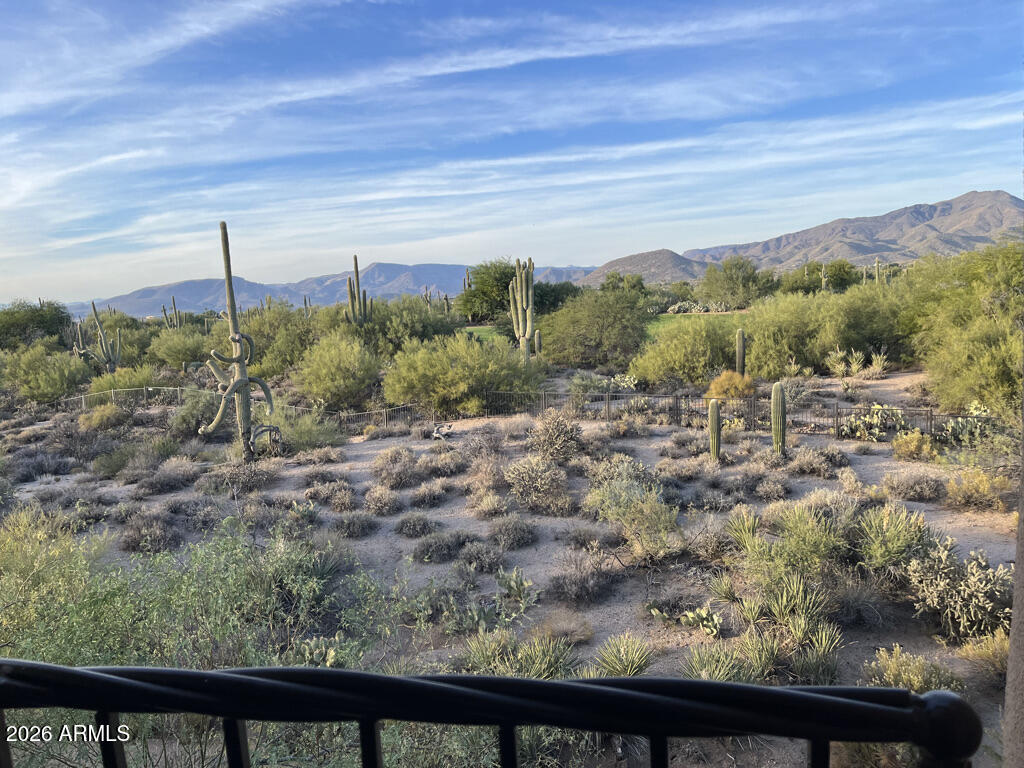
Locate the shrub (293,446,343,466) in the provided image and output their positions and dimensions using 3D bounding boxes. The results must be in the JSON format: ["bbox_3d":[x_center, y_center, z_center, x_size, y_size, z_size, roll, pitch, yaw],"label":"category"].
[{"bbox_3d":[-5.754,2.102,22.752,1.481,0.467,1.333,-5,7,-15],"label":"shrub"}]

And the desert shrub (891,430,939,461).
[{"bbox_3d":[10.625,1.575,20.314,1.125,0.815,1.013,1,9,28],"label":"desert shrub"}]

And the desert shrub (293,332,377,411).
[{"bbox_3d":[-10.268,-0.790,45.000,4.900,4.600,4.600,0,6,0],"label":"desert shrub"}]

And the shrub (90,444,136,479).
[{"bbox_3d":[-13.516,2.551,25.941,1.556,1.044,1.478,-7,9,-28],"label":"shrub"}]

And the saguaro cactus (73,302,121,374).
[{"bbox_3d":[-32.415,-3.550,60.000,3.700,5.600,2.500,0,6,0],"label":"saguaro cactus"}]

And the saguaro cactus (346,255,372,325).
[{"bbox_3d":[-14.339,-7.583,71.689,2.300,8.759,2.000,-5,8,-11],"label":"saguaro cactus"}]

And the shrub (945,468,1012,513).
[{"bbox_3d":[9.220,2.053,15.200,1.348,0.728,1.213,1,8,31],"label":"shrub"}]

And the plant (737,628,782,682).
[{"bbox_3d":[2.942,3.170,9.144,0.549,0.557,0.549,0,8,18],"label":"plant"}]

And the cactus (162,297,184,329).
[{"bbox_3d":[-36.046,-7.190,81.703,2.132,4.184,2.026,0,6,0],"label":"cactus"}]

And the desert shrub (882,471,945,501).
[{"bbox_3d":[10.282,2.537,19.686,1.555,0.657,1.433,0,6,0],"label":"desert shrub"}]

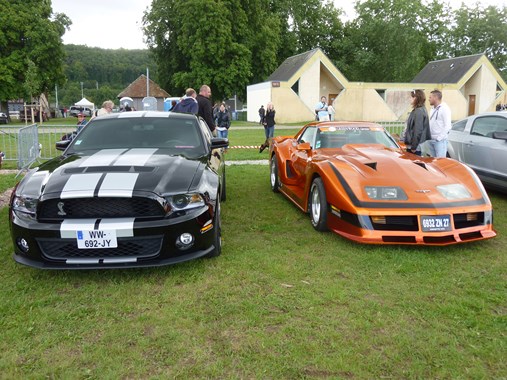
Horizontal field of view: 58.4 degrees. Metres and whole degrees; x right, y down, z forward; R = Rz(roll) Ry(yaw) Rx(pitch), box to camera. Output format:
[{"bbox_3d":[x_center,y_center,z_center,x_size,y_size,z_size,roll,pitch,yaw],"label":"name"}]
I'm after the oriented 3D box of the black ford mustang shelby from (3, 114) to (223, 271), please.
[{"bbox_3d":[-1.347,-0.266,5.878,1.910,1.380,4.760,0,11,-3],"label":"black ford mustang shelby"}]

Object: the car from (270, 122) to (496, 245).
[{"bbox_3d":[1.538,-0.333,6.882,1.930,1.200,4.630,-1,11,-10],"label":"car"}]

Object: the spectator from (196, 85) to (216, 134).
[{"bbox_3d":[-0.893,-1.011,8.663,0.550,1.830,0.420,10,14,40],"label":"spectator"}]

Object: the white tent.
[{"bbox_3d":[-25.299,-12.275,67.948,3.000,3.100,3.000,-1,11,-8],"label":"white tent"}]

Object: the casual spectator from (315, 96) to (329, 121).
[{"bbox_3d":[2.239,-2.150,15.057,0.550,1.780,0.420,0,11,-6],"label":"casual spectator"}]

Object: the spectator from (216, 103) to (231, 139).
[{"bbox_3d":[-0.982,-2.076,14.874,0.480,1.640,0.320,1,11,0],"label":"spectator"}]

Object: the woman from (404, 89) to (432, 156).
[{"bbox_3d":[2.586,-0.685,7.294,0.400,1.760,0.480,5,12,24],"label":"woman"}]

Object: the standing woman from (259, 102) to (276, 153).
[{"bbox_3d":[0.475,-2.002,14.580,0.480,1.630,0.500,0,11,-3],"label":"standing woman"}]

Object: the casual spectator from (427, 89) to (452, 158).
[{"bbox_3d":[3.093,-0.773,7.683,0.380,1.800,0.500,-4,11,-21],"label":"casual spectator"}]

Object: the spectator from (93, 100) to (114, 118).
[{"bbox_3d":[-3.012,-1.011,9.176,0.400,1.600,0.500,7,12,30],"label":"spectator"}]

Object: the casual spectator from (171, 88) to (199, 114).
[{"bbox_3d":[-1.315,-1.051,8.962,0.550,1.790,0.400,4,11,17],"label":"casual spectator"}]

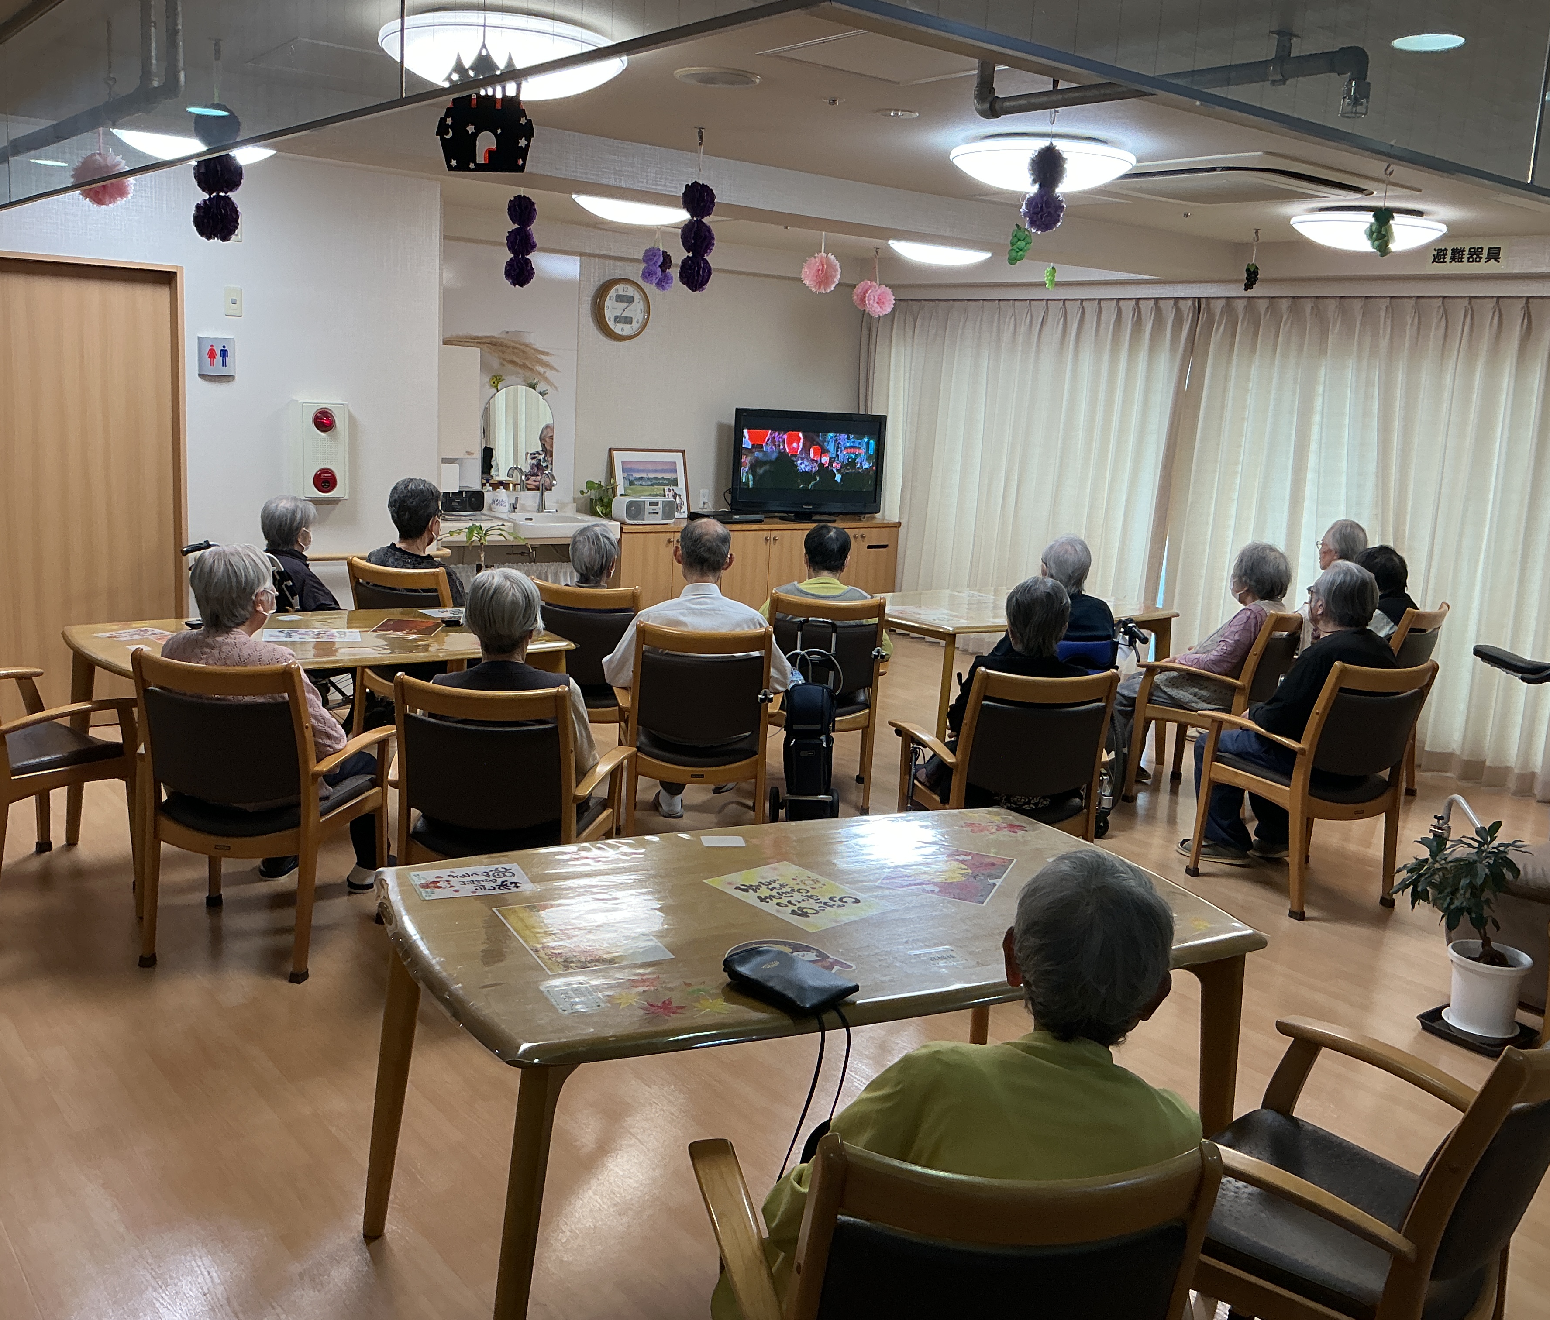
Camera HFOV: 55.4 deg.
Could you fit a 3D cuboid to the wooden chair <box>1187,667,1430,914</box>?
[{"bbox_3d":[1.762,0.365,4.793,0.584,0.815,0.536,-1,12,-24],"label":"wooden chair"}]

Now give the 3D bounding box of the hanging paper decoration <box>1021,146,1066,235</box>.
[{"bbox_3d":[0.773,-1.354,4.243,0.120,0.251,0.120,3,11,0],"label":"hanging paper decoration"}]

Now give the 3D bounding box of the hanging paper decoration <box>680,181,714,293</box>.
[{"bbox_3d":[-0.261,-1.410,4.907,0.114,0.362,0.114,3,11,0],"label":"hanging paper decoration"}]

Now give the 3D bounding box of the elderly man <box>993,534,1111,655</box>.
[{"bbox_3d":[0.930,0.019,5.526,0.507,1.035,0.771,-2,12,-27],"label":"elderly man"}]

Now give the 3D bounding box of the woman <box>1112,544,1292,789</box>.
[{"bbox_3d":[1.736,0.028,6.211,0.820,1.116,0.490,11,13,35],"label":"woman"}]

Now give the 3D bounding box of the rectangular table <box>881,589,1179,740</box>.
[{"bbox_3d":[0.975,0.115,6.576,1.500,0.720,0.900,-5,14,-38],"label":"rectangular table"}]

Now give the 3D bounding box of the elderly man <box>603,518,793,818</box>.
[{"bbox_3d":[-0.253,0.059,4.904,0.589,1.122,0.832,3,11,-4],"label":"elderly man"}]

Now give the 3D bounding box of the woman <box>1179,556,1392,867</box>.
[{"bbox_3d":[1.712,0.196,4.883,0.507,1.106,0.710,-2,12,-27],"label":"woman"}]

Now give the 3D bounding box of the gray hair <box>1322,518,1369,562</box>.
[{"bbox_3d":[2.483,-0.510,6.400,0.170,0.210,0.190,-4,13,-36],"label":"gray hair"}]

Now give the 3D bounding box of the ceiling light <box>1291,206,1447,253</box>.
[{"bbox_3d":[2.386,-1.728,5.927,0.610,0.140,0.610,-5,14,-38],"label":"ceiling light"}]

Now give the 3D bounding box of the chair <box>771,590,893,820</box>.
[{"bbox_3d":[0.145,0.124,5.518,0.584,0.815,0.536,2,11,-7],"label":"chair"}]

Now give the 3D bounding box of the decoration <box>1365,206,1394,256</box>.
[{"bbox_3d":[1.976,-1.400,4.827,0.090,0.161,0.090,8,12,21],"label":"decoration"}]

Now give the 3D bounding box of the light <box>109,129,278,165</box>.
[{"bbox_3d":[-2.130,-1.891,5.389,0.610,0.140,0.610,-5,14,-38],"label":"light"}]

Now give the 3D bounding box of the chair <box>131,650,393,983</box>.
[{"bbox_3d":[-1.337,0.352,3.817,0.584,0.815,0.536,5,11,6],"label":"chair"}]

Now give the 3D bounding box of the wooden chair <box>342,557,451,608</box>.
[{"bbox_3d":[-1.411,0.002,6.033,0.560,0.830,0.570,7,11,18],"label":"wooden chair"}]

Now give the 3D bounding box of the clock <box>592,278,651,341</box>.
[{"bbox_3d":[-0.909,-2.088,8.780,0.379,0.379,0.060,-5,13,-36],"label":"clock"}]

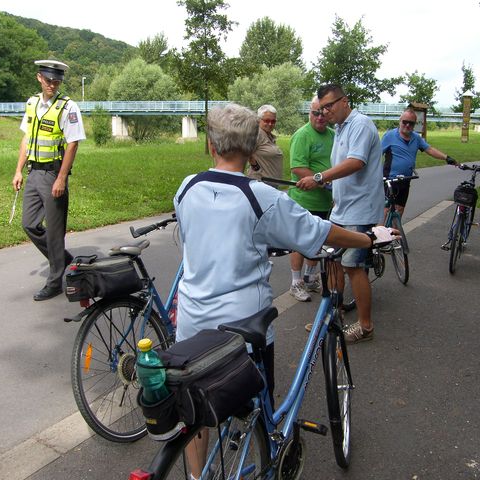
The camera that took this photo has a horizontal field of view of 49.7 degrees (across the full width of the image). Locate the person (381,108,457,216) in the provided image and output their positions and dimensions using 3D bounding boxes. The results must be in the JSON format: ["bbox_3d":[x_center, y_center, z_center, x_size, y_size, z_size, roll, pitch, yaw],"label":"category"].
[{"bbox_3d":[2.017,-0.643,6.019,0.850,1.720,0.450,2,12,11],"label":"person"}]

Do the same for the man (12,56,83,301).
[{"bbox_3d":[-1.575,-0.500,4.280,0.580,1.860,0.580,4,9,14],"label":"man"}]

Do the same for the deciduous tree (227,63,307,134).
[{"bbox_3d":[2.337,-12.026,44.000,6.600,6.100,6.200,2,9,0],"label":"deciduous tree"}]

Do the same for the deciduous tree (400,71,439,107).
[{"bbox_3d":[12.517,-9.388,36.000,2.700,4.700,2.600,4,12,19],"label":"deciduous tree"}]

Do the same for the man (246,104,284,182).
[{"bbox_3d":[0.246,-0.442,4.963,0.500,1.660,0.380,-11,16,-44],"label":"man"}]

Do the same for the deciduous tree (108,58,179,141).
[{"bbox_3d":[-10.811,-15.797,58.000,7.800,9.000,7.500,0,11,0],"label":"deciduous tree"}]

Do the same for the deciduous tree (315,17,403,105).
[{"bbox_3d":[6.413,-8.781,28.500,4.800,7.000,4.800,2,9,0],"label":"deciduous tree"}]

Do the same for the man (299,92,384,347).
[{"bbox_3d":[0.715,-0.180,3.650,0.600,1.750,0.550,-1,9,-15],"label":"man"}]

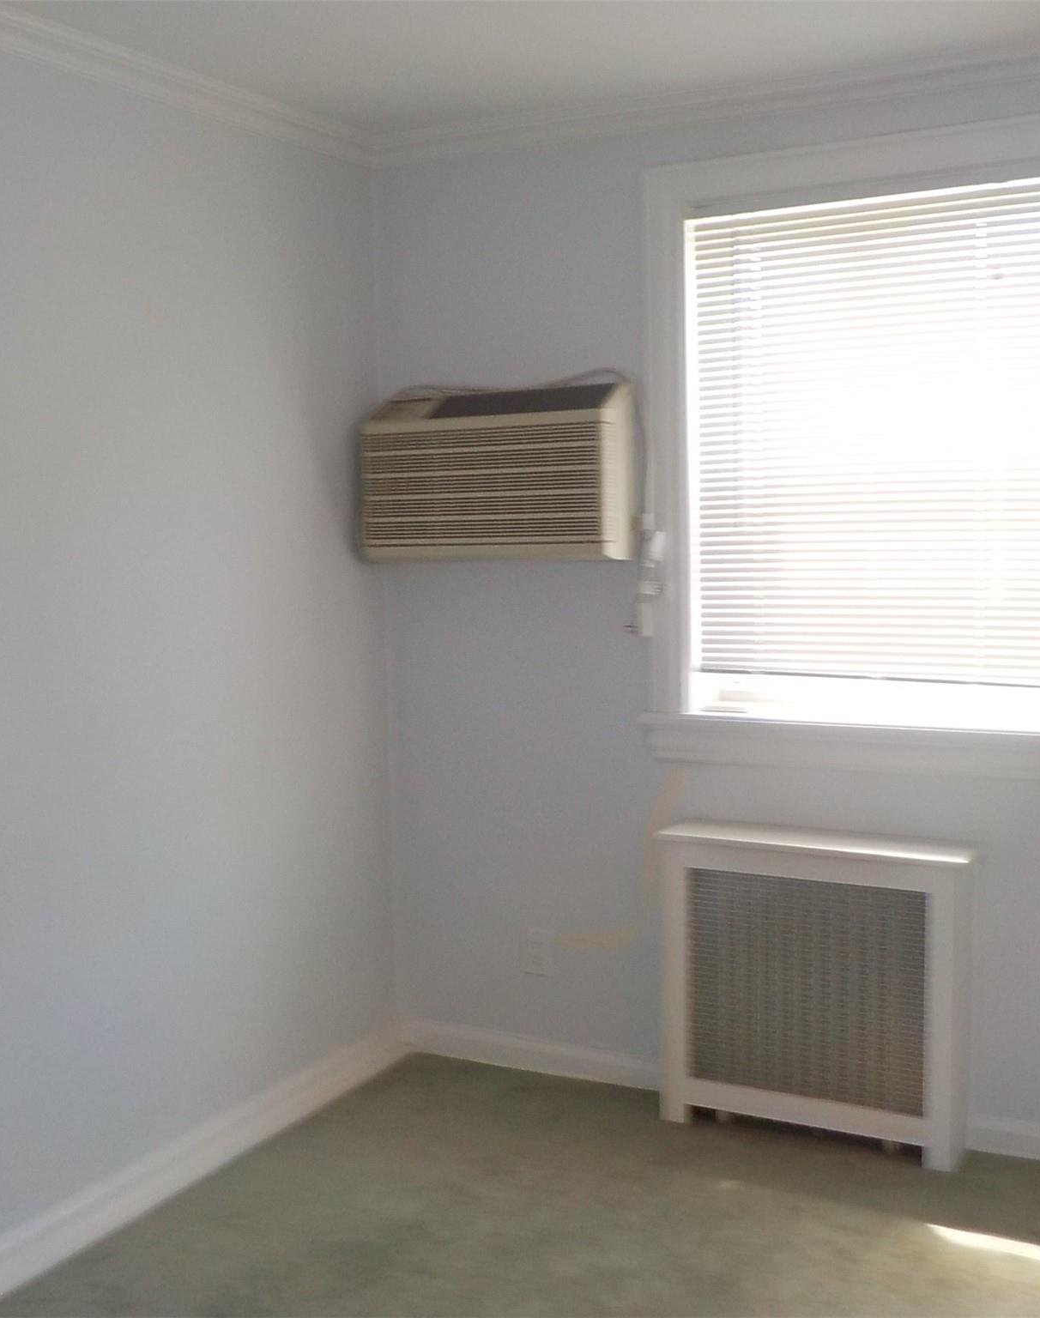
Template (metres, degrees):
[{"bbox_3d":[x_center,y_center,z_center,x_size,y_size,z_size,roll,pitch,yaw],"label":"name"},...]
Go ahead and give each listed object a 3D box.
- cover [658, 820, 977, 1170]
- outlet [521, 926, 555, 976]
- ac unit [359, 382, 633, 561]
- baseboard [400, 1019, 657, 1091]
[{"bbox_3d":[0.664,0.738,3.409,0.690,0.685,0.168,2,7,28],"label":"cover"},{"bbox_3d":[0.047,0.738,3.840,0.073,0.117,0.009,2,7,28],"label":"outlet"},{"bbox_3d":[-0.065,-0.438,3.670,0.670,0.407,0.175,2,7,28],"label":"ac unit"},{"bbox_3d":[0.030,1.007,3.880,0.752,0.086,0.015,2,7,28],"label":"baseboard"}]

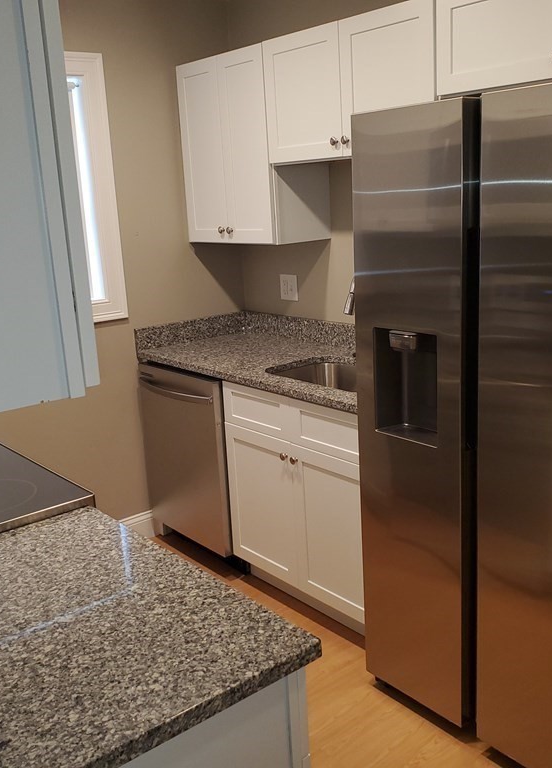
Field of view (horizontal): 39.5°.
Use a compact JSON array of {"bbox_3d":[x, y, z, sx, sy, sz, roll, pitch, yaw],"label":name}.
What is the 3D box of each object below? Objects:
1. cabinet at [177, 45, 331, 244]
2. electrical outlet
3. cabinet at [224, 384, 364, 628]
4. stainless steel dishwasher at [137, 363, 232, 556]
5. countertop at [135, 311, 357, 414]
[{"bbox_3d":[-0.109,-1.023,3.384,0.335,0.768,0.621,-14,18,-38],"label":"cabinet"},{"bbox_3d":[0.059,-0.451,3.621,0.008,0.116,0.118,-14,18,-38],"label":"electrical outlet"},{"bbox_3d":[0.303,0.408,3.077,0.640,0.884,0.824,-14,18,-38],"label":"cabinet"},{"bbox_3d":[-0.200,0.288,3.579,0.640,0.819,0.602,-14,18,-38],"label":"stainless steel dishwasher"},{"bbox_3d":[0.073,-0.134,3.187,0.644,0.134,1.465,-14,18,-38],"label":"countertop"}]

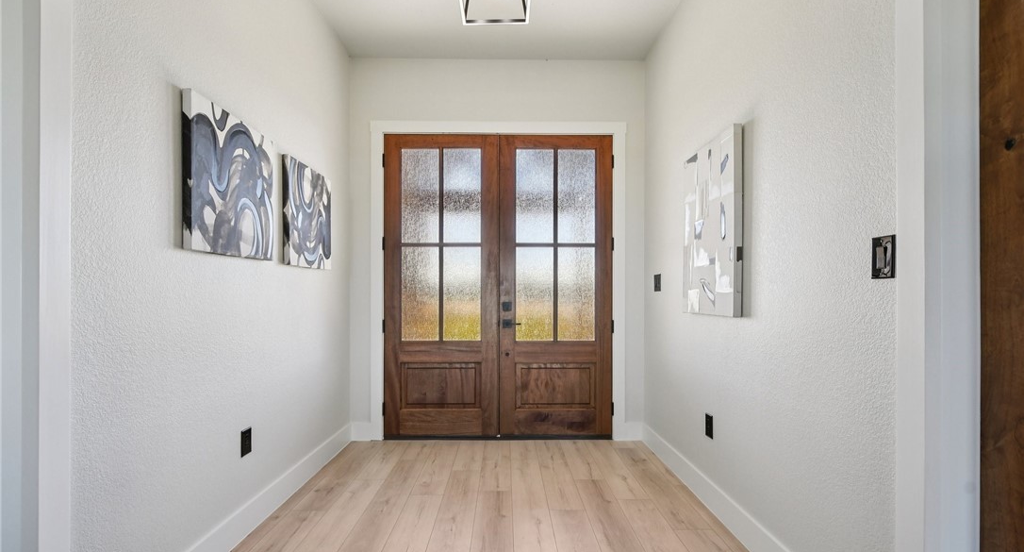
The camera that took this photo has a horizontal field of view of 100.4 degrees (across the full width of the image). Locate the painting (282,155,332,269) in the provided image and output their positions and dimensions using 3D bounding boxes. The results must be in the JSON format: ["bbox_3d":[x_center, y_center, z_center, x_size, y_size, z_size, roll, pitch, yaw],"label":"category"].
[{"bbox_3d":[-1.259,-0.365,2.658,0.036,0.628,0.569,0,-2,-1],"label":"painting"}]

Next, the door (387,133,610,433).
[{"bbox_3d":[-0.106,0.087,3.430,1.829,2.426,0.050,0,-2,-1],"label":"door"}]

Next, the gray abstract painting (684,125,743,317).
[{"bbox_3d":[1.066,-0.247,2.305,0.040,0.918,0.568,0,-2,-1],"label":"gray abstract painting"}]

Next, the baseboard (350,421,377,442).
[{"bbox_3d":[-1.176,1.240,3.395,0.222,0.154,0.020,0,-2,-1],"label":"baseboard"}]

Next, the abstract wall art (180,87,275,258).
[{"bbox_3d":[-1.248,-0.400,1.925,0.036,0.622,0.590,0,-2,-1],"label":"abstract wall art"}]

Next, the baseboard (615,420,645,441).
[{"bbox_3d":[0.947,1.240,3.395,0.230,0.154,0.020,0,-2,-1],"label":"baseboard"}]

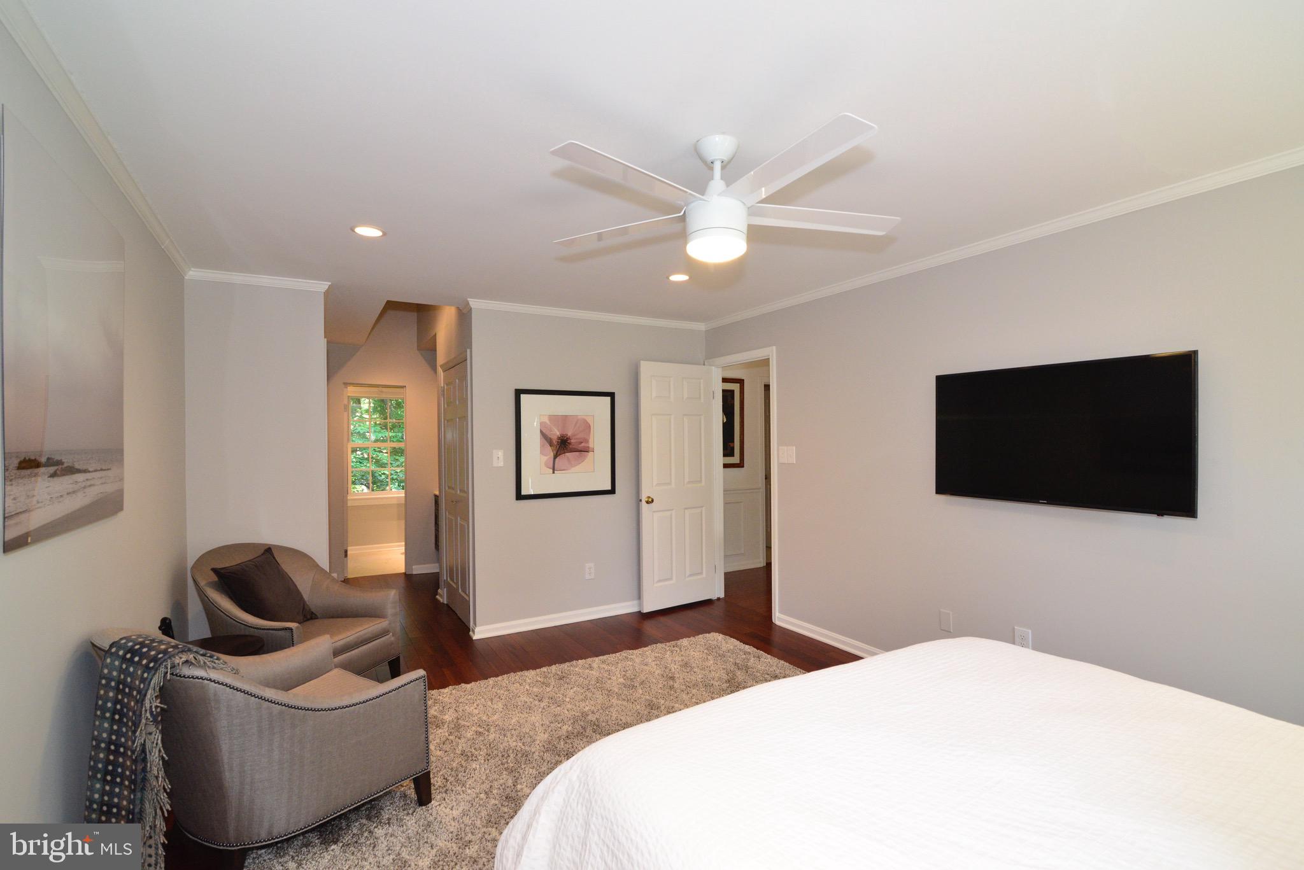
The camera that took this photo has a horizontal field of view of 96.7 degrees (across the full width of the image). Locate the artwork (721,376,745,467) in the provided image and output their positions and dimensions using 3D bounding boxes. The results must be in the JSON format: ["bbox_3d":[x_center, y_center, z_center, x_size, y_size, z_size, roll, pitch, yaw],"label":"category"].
[{"bbox_3d":[0.682,-0.119,6.023,0.720,0.940,0.030,-1,0,-31],"label":"artwork"}]

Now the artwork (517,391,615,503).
[{"bbox_3d":[-0.650,0.071,4.477,0.820,0.810,0.030,-1,0,-31],"label":"artwork"}]

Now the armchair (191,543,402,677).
[{"bbox_3d":[-1.986,1.043,3.255,0.780,0.840,0.740,-1,0,18],"label":"armchair"}]

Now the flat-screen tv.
[{"bbox_3d":[1.864,0.001,2.738,0.060,0.640,1.080,-1,0,-31],"label":"flat-screen tv"}]

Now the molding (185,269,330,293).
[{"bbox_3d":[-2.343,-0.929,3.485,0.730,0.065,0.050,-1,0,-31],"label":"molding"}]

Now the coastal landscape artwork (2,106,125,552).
[{"bbox_3d":[-1.665,-0.230,1.682,0.020,0.985,0.980,-1,0,-31],"label":"coastal landscape artwork"}]

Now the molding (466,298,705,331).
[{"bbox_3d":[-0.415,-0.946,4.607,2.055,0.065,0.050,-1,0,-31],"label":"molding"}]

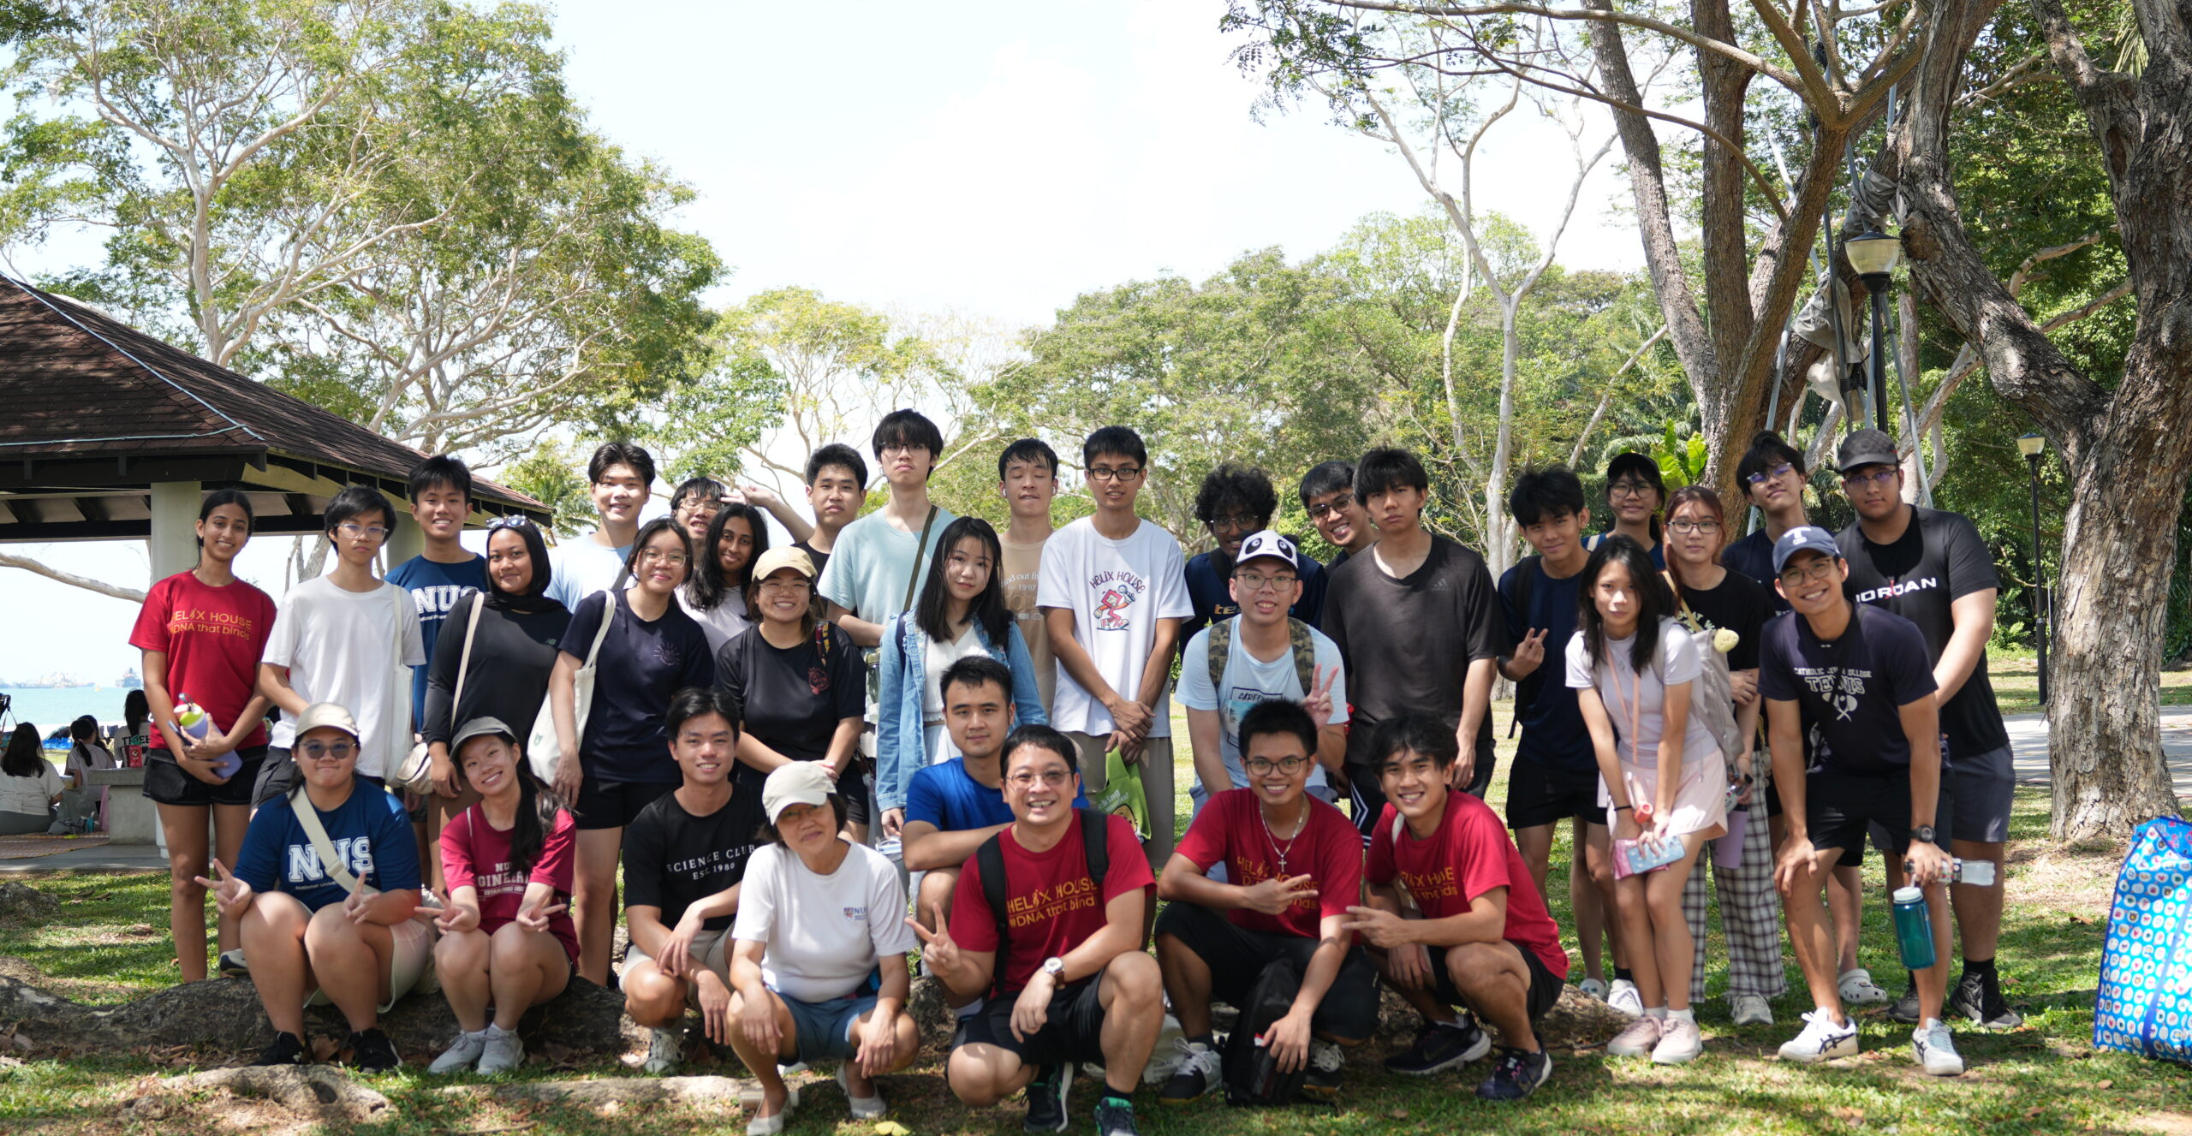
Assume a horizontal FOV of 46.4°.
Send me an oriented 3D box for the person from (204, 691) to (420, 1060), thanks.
[{"bbox_3d":[-2.104,0.847,6.882,0.580,0.970,0.680,-1,-2,-14],"label":"person"}]

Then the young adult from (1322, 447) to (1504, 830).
[{"bbox_3d":[0.936,0.513,7.418,0.530,1.730,0.320,-2,-2,15],"label":"young adult"}]

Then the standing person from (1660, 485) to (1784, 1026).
[{"bbox_3d":[1.829,0.556,7.471,0.410,1.600,0.320,-2,-2,19],"label":"standing person"}]

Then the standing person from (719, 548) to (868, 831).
[{"bbox_3d":[-0.909,0.646,7.650,0.460,1.420,0.460,-1,-2,-9],"label":"standing person"}]

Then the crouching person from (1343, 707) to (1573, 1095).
[{"bbox_3d":[0.956,0.867,6.750,0.520,0.960,0.680,-3,-2,31],"label":"crouching person"}]

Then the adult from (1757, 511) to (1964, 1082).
[{"bbox_3d":[2.057,0.616,6.880,0.540,1.435,0.740,-2,-2,19],"label":"adult"}]

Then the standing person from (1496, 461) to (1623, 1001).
[{"bbox_3d":[1.462,0.530,7.869,0.470,1.690,0.360,-2,-2,5],"label":"standing person"}]

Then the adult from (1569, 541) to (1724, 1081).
[{"bbox_3d":[1.534,0.625,7.100,0.440,1.460,0.480,-2,-2,19],"label":"adult"}]

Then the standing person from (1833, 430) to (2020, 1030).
[{"bbox_3d":[2.439,0.467,7.500,0.560,1.740,0.440,-2,-2,14],"label":"standing person"}]

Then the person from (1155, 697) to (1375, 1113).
[{"bbox_3d":[0.435,0.835,6.532,0.560,1.000,0.700,-2,-2,4],"label":"person"}]

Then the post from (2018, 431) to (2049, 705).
[{"bbox_3d":[15.555,0.018,42.500,0.460,4.530,0.460,-1,-2,0],"label":"post"}]

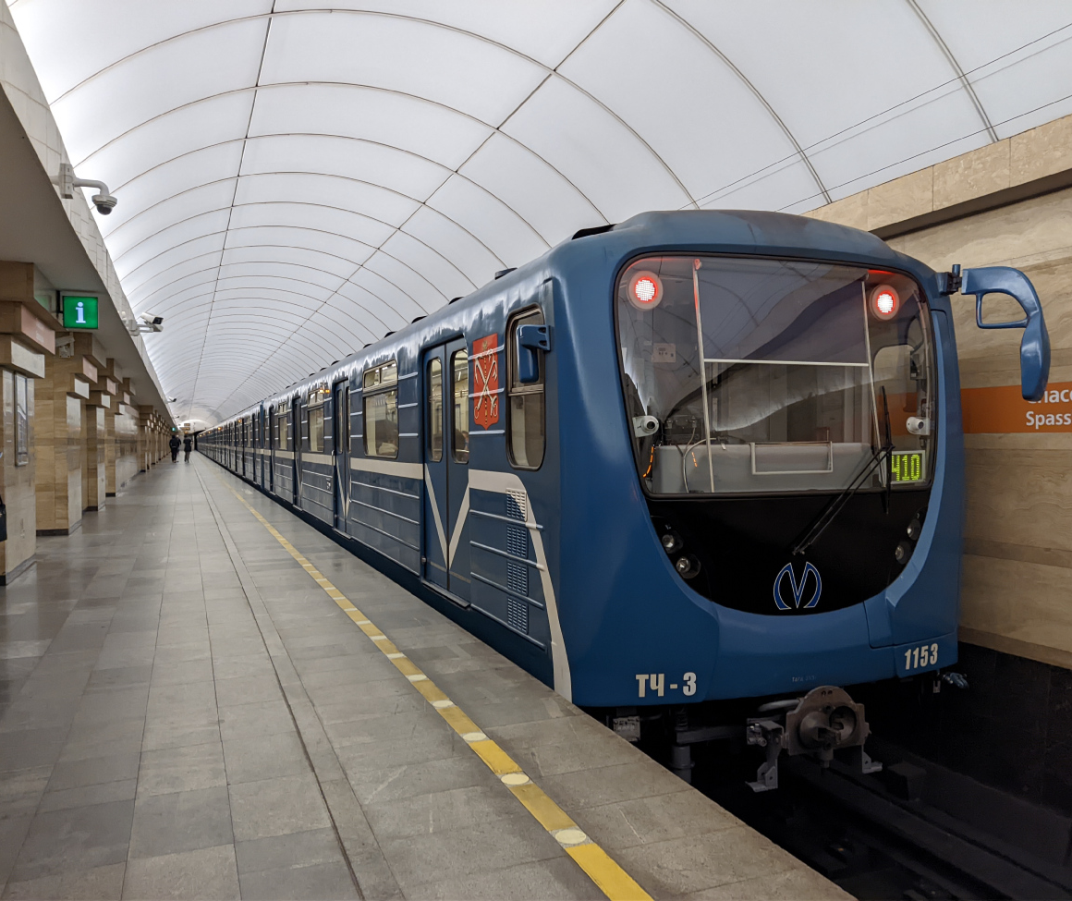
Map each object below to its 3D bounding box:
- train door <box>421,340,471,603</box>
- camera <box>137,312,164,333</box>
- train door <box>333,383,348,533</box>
[{"bbox_3d":[-0.675,0.116,6.664,0.110,1.910,1.320,-1,1,-22],"label":"train door"},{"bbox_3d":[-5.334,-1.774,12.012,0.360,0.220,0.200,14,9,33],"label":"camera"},{"bbox_3d":[-2.411,0.077,10.956,0.110,1.910,1.300,-1,1,-22],"label":"train door"}]

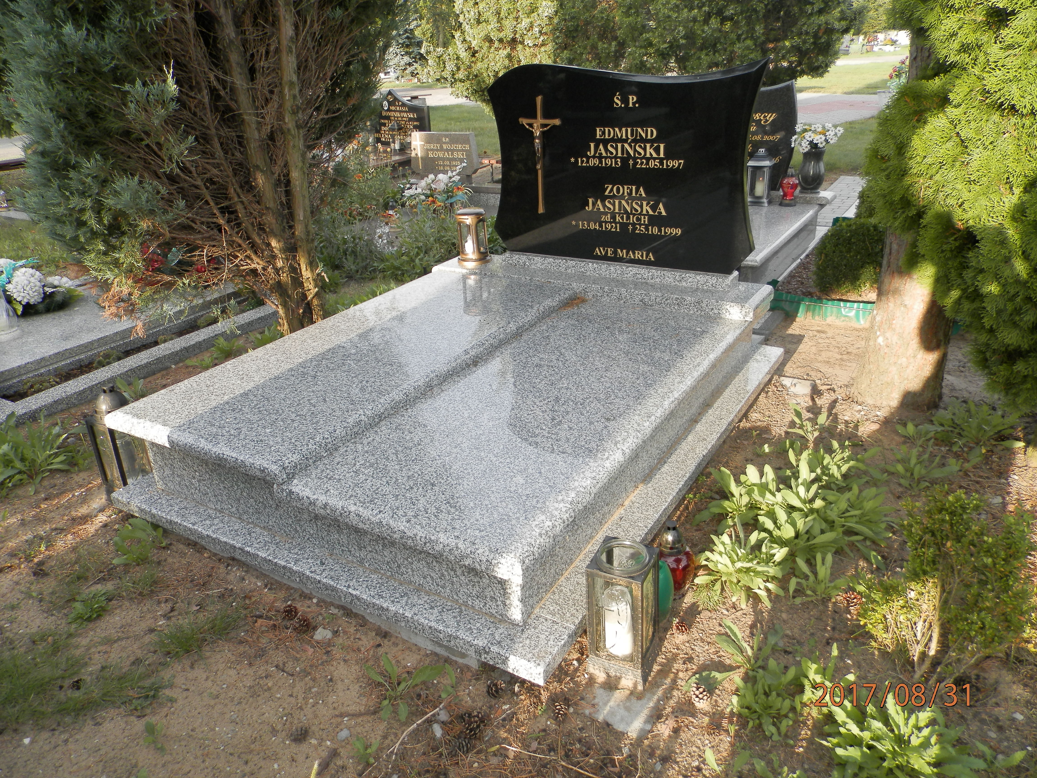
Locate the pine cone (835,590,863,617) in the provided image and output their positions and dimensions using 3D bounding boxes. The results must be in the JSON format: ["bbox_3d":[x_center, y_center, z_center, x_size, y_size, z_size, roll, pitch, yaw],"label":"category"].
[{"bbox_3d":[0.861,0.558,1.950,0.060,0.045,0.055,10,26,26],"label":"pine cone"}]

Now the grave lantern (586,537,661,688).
[{"bbox_3d":[0.236,0.500,1.678,0.127,0.296,0.127,9,27,25],"label":"grave lantern"}]

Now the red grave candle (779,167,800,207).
[{"bbox_3d":[1.848,-1.379,5.112,0.133,0.243,0.120,11,28,30],"label":"red grave candle"}]

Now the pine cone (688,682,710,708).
[{"bbox_3d":[0.407,0.690,1.689,0.044,0.042,0.053,4,24,15],"label":"pine cone"}]

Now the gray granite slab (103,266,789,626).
[{"bbox_3d":[-0.082,-0.057,2.859,1.517,0.320,2.162,12,27,29],"label":"gray granite slab"}]

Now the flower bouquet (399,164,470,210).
[{"bbox_3d":[-0.624,-1.497,5.570,0.460,0.310,0.320,11,28,30],"label":"flower bouquet"}]

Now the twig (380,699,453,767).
[{"bbox_3d":[-0.218,0.712,1.592,0.040,0.025,0.205,12,28,31],"label":"twig"}]

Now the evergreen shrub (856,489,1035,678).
[{"bbox_3d":[0.896,0.439,1.619,0.340,0.370,0.320,11,28,30],"label":"evergreen shrub"}]

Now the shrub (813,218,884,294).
[{"bbox_3d":[1.767,-0.709,3.988,0.360,0.390,0.360,11,28,30],"label":"shrub"}]

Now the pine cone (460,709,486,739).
[{"bbox_3d":[-0.099,0.733,1.637,0.050,0.045,0.056,-5,24,-6],"label":"pine cone"}]

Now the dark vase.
[{"bbox_3d":[2.050,-1.527,5.242,0.195,0.290,0.195,11,28,30],"label":"dark vase"}]

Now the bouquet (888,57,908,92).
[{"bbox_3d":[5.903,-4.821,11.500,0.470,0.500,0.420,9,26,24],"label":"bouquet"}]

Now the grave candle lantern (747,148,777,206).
[{"bbox_3d":[1.613,-1.431,4.976,0.160,0.375,0.160,12,27,29],"label":"grave candle lantern"}]

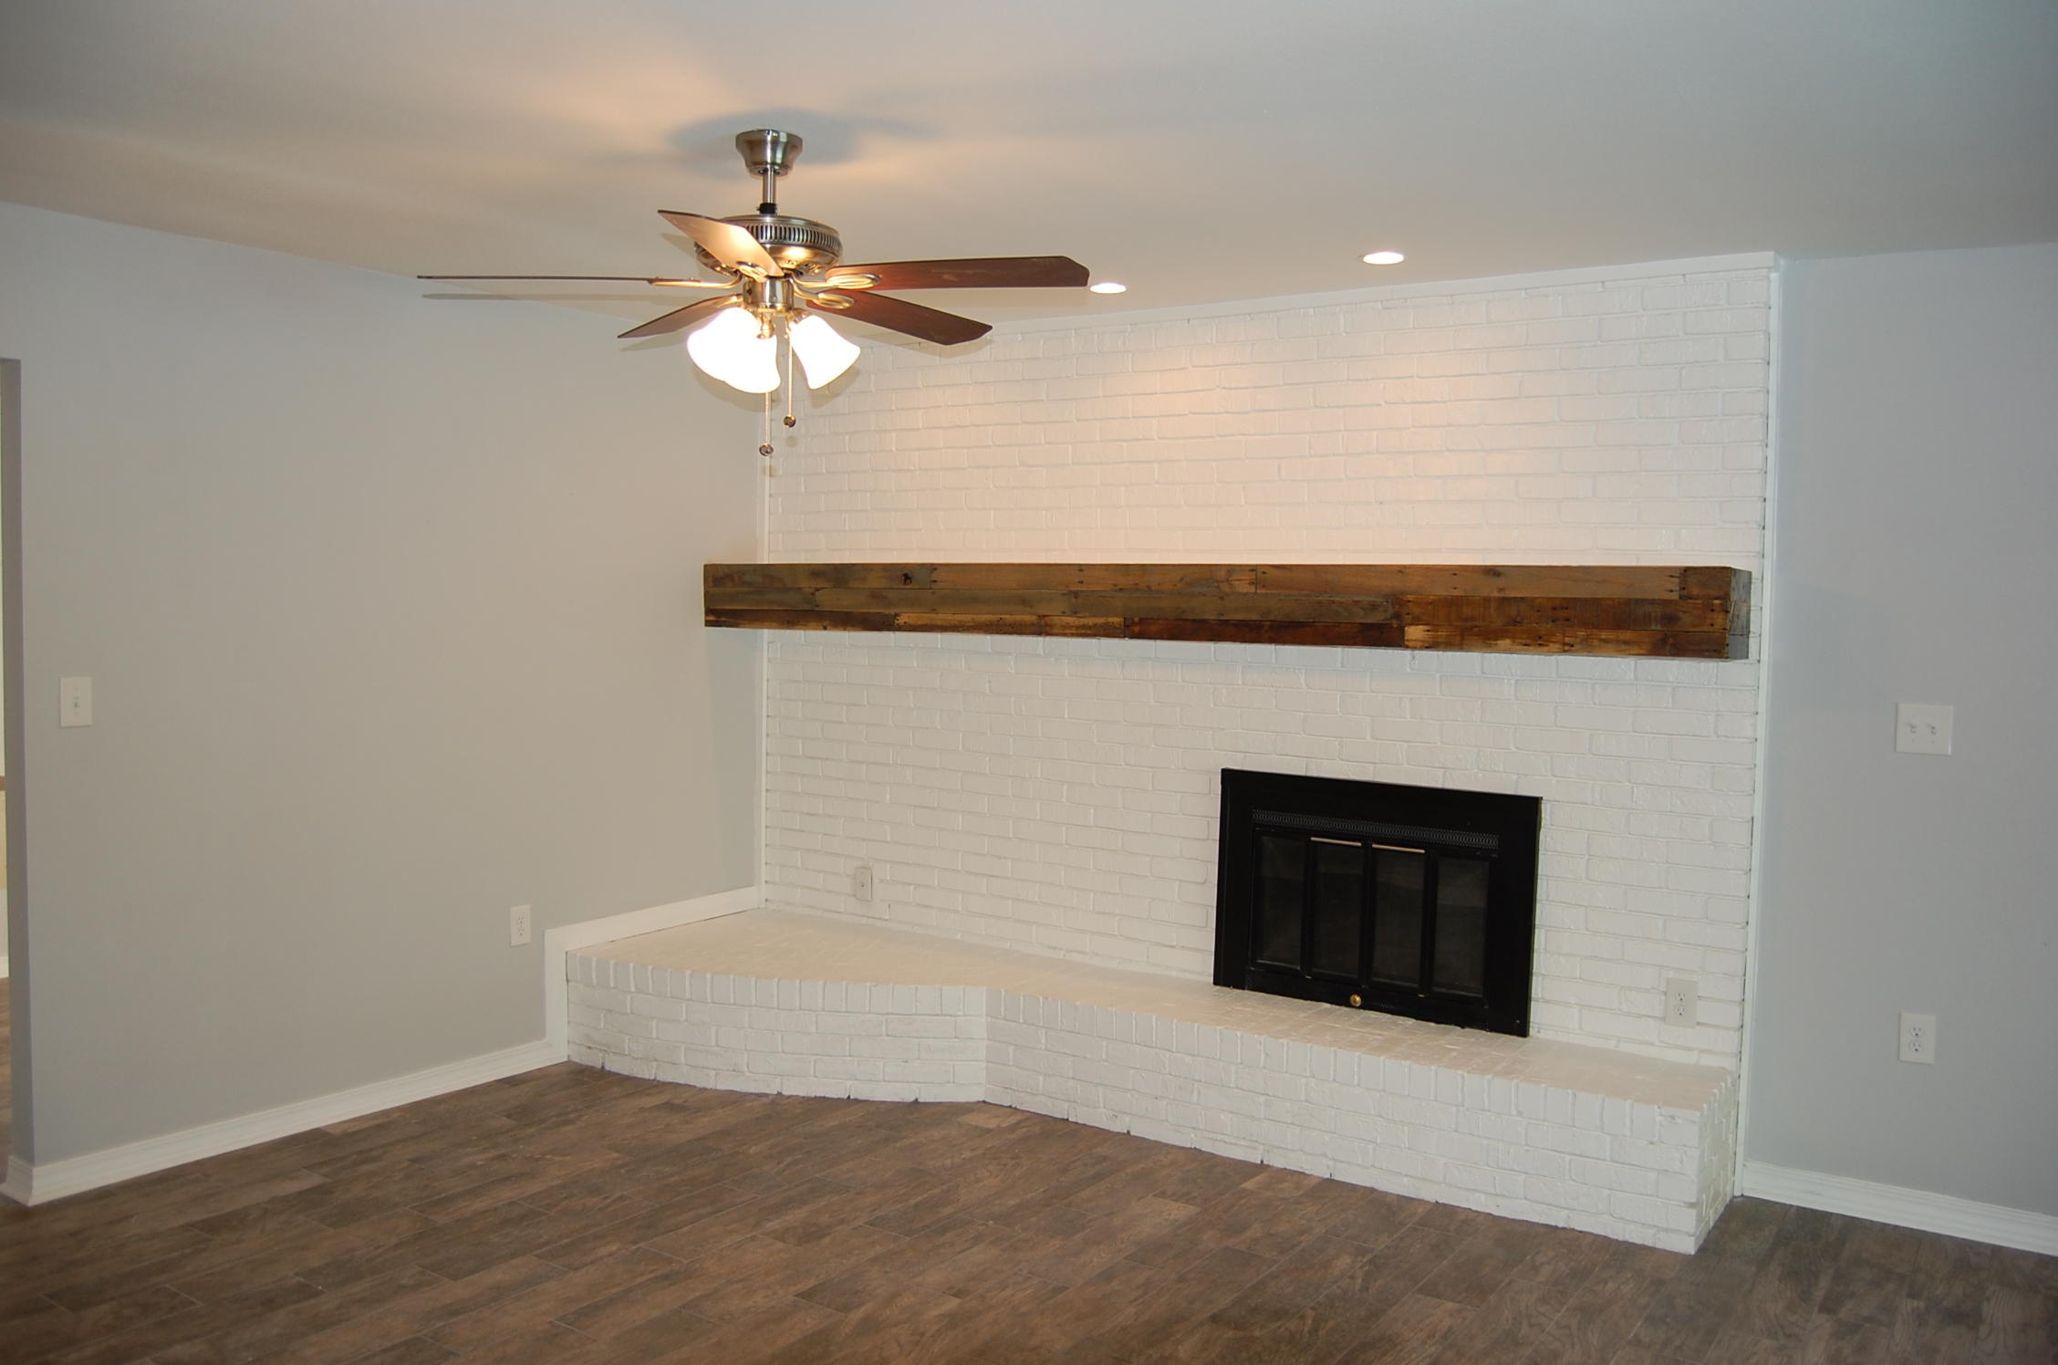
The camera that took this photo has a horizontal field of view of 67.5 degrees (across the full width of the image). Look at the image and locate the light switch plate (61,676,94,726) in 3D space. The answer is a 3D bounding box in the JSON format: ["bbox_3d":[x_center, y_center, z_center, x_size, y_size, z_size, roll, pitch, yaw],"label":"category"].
[{"bbox_3d":[-2.334,0.049,3.777,0.010,0.118,0.072,3,4,37],"label":"light switch plate"}]

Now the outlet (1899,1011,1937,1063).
[{"bbox_3d":[2.184,0.878,3.789,0.073,0.118,0.010,3,4,32],"label":"outlet"}]

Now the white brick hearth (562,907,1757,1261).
[{"bbox_3d":[0.144,1.114,4.493,3.352,0.350,0.936,3,3,33],"label":"white brick hearth"}]

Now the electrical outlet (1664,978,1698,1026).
[{"bbox_3d":[1.710,0.844,4.051,0.074,0.119,0.010,3,4,32],"label":"electrical outlet"}]

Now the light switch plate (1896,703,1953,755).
[{"bbox_3d":[2.183,0.113,3.757,0.118,0.118,0.012,3,4,32],"label":"light switch plate"}]

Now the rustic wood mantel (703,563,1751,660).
[{"bbox_3d":[0.338,-0.241,4.721,3.370,0.223,0.260,3,4,32],"label":"rustic wood mantel"}]

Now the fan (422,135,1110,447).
[{"bbox_3d":[-0.512,-0.750,2.985,1.300,0.605,1.300,3,4,32],"label":"fan"}]

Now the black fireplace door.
[{"bbox_3d":[0.977,0.627,4.480,0.960,0.672,0.050,3,4,32],"label":"black fireplace door"}]

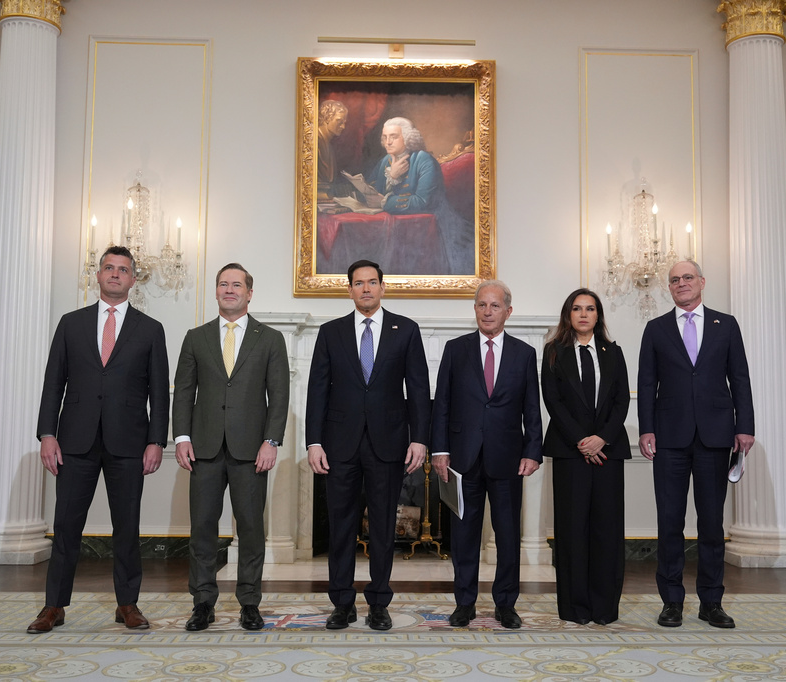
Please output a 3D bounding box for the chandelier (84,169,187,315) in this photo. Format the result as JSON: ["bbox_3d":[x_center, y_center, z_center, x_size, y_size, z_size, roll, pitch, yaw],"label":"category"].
[{"bbox_3d":[-1.833,-0.728,6.925,0.750,1.030,0.400,1,-5,-2],"label":"chandelier"}]

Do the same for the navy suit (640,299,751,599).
[{"bbox_3d":[1.530,0.576,4.933,0.560,1.530,0.320,0,-5,10],"label":"navy suit"}]

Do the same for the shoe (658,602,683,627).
[{"bbox_3d":[1.381,1.335,4.791,0.105,0.110,0.295,-2,-6,21],"label":"shoe"}]

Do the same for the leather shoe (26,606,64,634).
[{"bbox_3d":[-1.640,1.302,4.583,0.110,0.110,0.300,0,-5,6],"label":"leather shoe"}]

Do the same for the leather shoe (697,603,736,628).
[{"bbox_3d":[1.625,1.360,4.858,0.110,0.110,0.300,1,-5,-9],"label":"leather shoe"}]

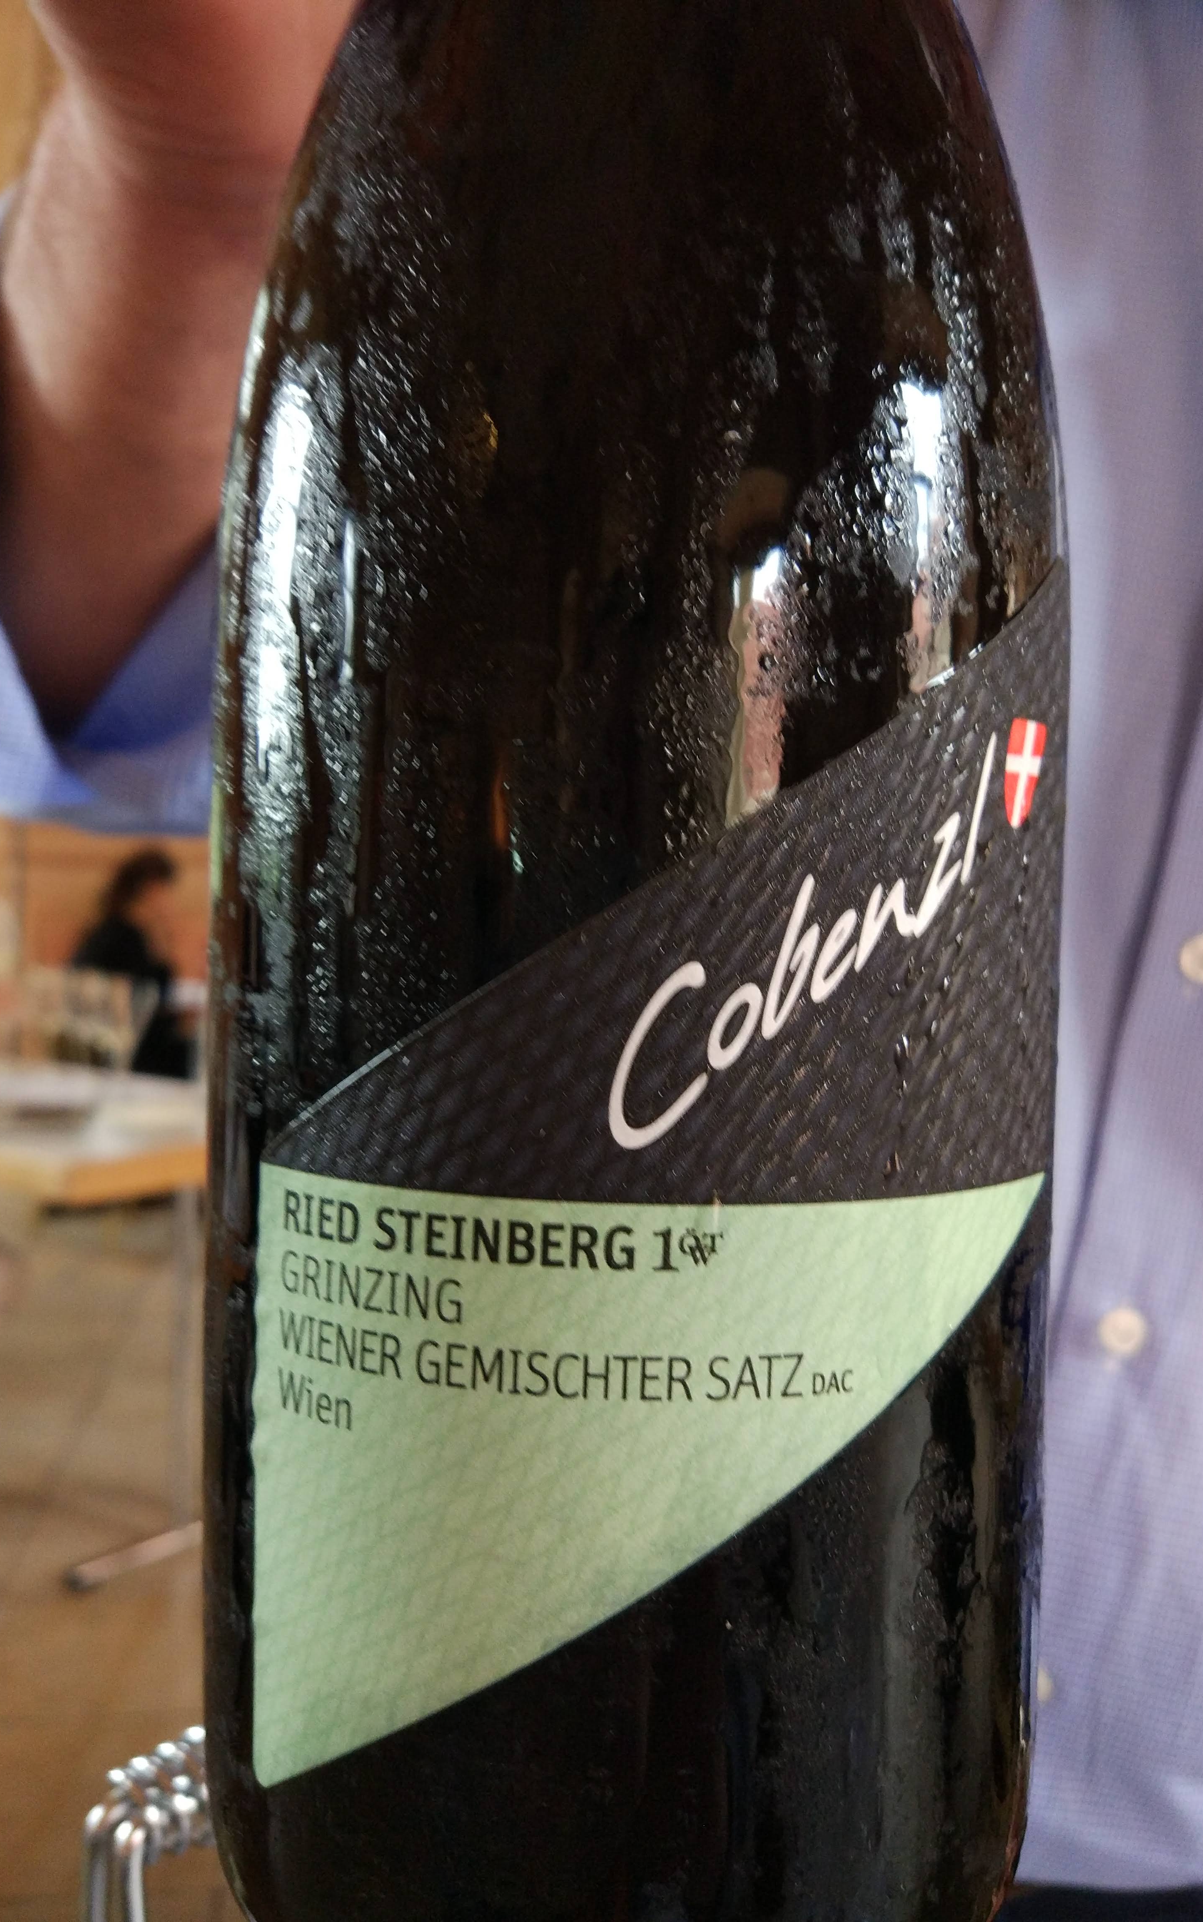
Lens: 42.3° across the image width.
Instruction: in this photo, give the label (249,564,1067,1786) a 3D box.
[{"bbox_3d":[0.007,0.017,0.125,0.069,0.106,0.020,1,3,-7],"label":"label"}]

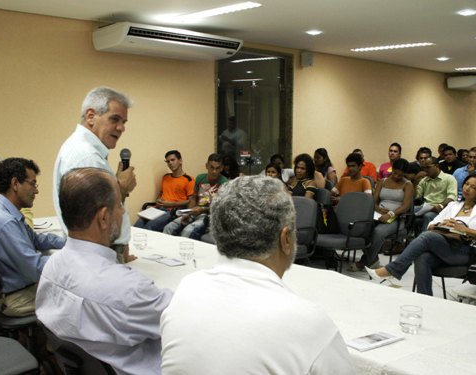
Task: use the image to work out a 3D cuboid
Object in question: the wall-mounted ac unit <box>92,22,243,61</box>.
[{"bbox_3d":[-0.669,-1.518,5.958,1.520,0.210,0.630,-6,9,-44],"label":"wall-mounted ac unit"}]

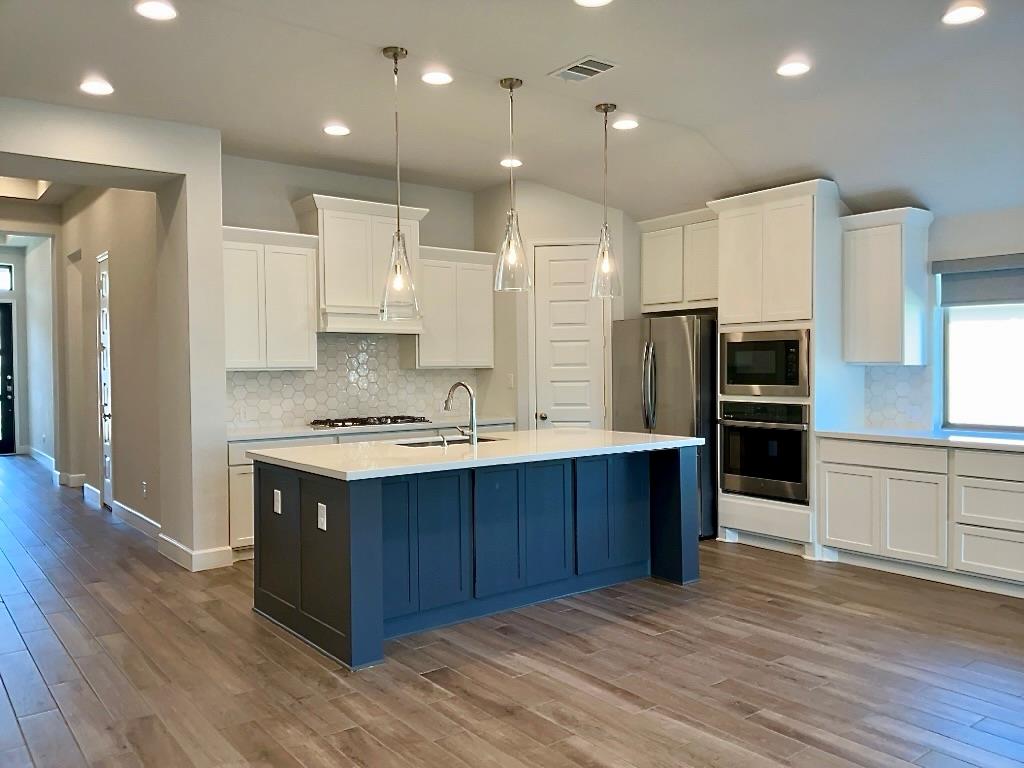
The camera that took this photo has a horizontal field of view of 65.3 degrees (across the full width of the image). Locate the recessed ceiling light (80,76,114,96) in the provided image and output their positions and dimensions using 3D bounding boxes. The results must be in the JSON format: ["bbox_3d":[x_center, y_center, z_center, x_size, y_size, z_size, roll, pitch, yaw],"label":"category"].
[{"bbox_3d":[-2.463,-1.759,4.747,0.193,0.030,0.193,-1,1,-39],"label":"recessed ceiling light"}]

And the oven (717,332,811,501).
[{"bbox_3d":[2.066,0.231,6.113,0.590,1.256,0.770,-1,1,-38],"label":"oven"}]

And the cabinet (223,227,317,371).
[{"bbox_3d":[-1.944,-0.633,6.204,0.801,1.043,0.376,-1,1,-39],"label":"cabinet"}]

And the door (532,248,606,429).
[{"bbox_3d":[0.517,0.014,7.120,0.626,2.443,0.044,0,1,6],"label":"door"}]

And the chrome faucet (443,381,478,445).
[{"bbox_3d":[-0.328,0.188,5.011,0.129,0.386,0.277,-1,1,-39],"label":"chrome faucet"}]

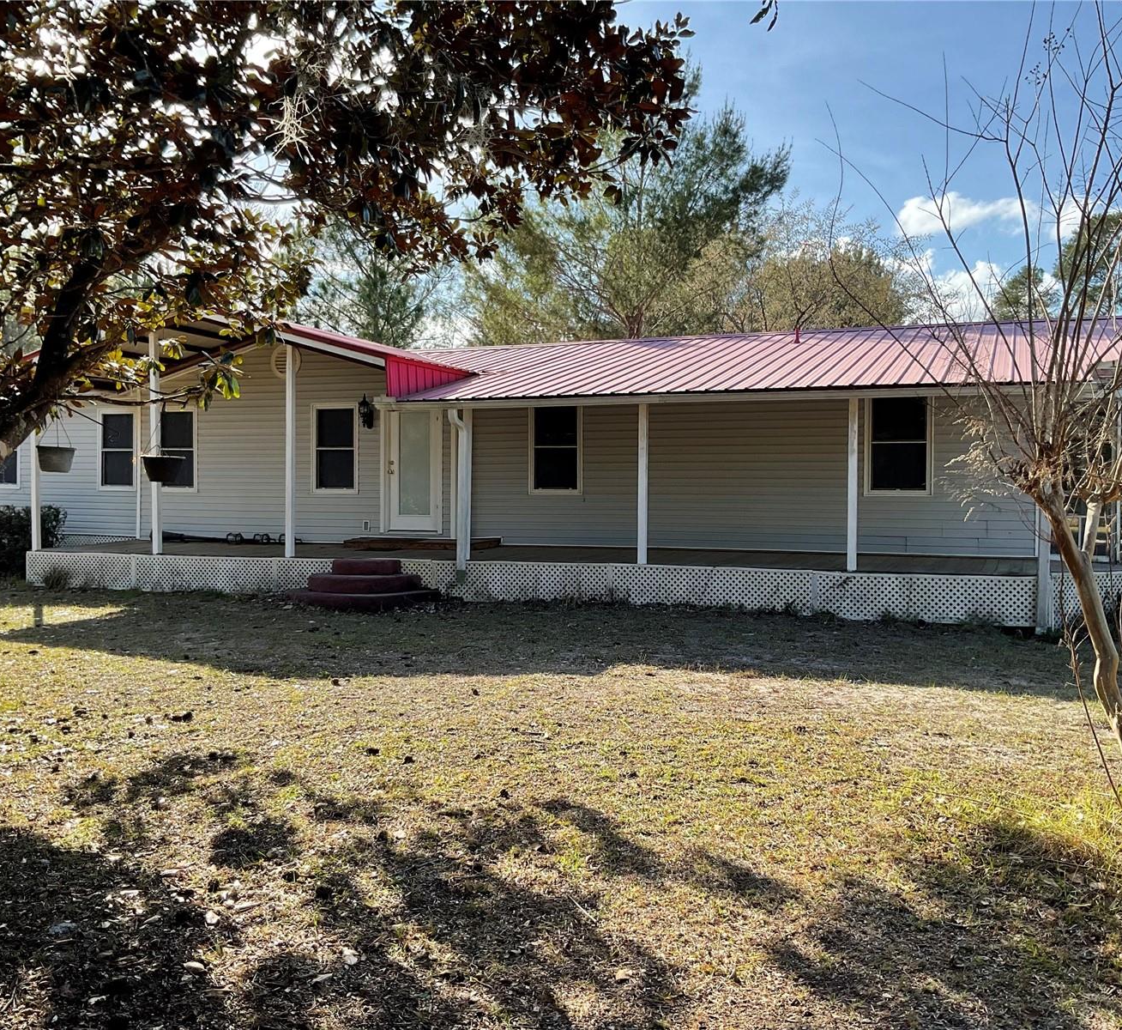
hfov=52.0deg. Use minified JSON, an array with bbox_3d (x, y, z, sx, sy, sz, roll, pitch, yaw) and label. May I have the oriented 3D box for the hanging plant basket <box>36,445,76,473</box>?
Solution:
[{"bbox_3d":[-3.190,-0.348,7.260,0.252,0.168,0.252,0,2,0],"label":"hanging plant basket"}]

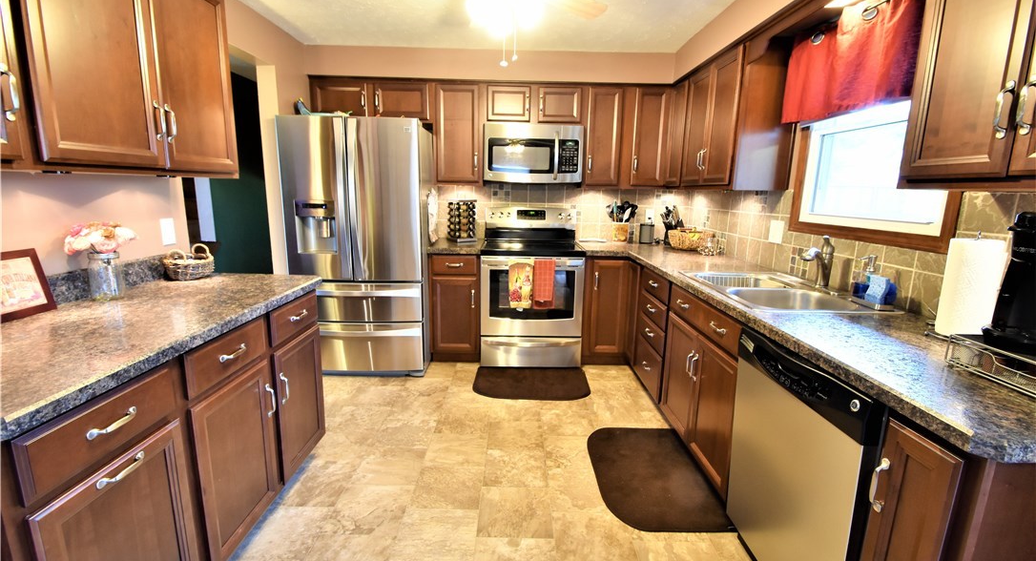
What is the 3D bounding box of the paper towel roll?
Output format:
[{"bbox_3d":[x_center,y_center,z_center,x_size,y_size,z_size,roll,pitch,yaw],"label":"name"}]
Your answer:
[{"bbox_3d":[1.385,0.013,1.323,0.125,0.280,0.125,1,11,0],"label":"paper towel roll"}]

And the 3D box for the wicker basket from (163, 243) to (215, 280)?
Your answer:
[{"bbox_3d":[-1.515,-0.089,1.999,0.160,0.135,0.275,-2,12,-13],"label":"wicker basket"}]

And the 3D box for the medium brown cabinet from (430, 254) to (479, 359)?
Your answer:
[{"bbox_3d":[-0.469,0.178,3.501,0.370,0.860,0.600,1,11,-1],"label":"medium brown cabinet"}]

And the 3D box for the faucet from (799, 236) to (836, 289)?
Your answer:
[{"bbox_3d":[1.349,-0.079,1.954,0.220,0.235,0.070,-5,13,-27],"label":"faucet"}]

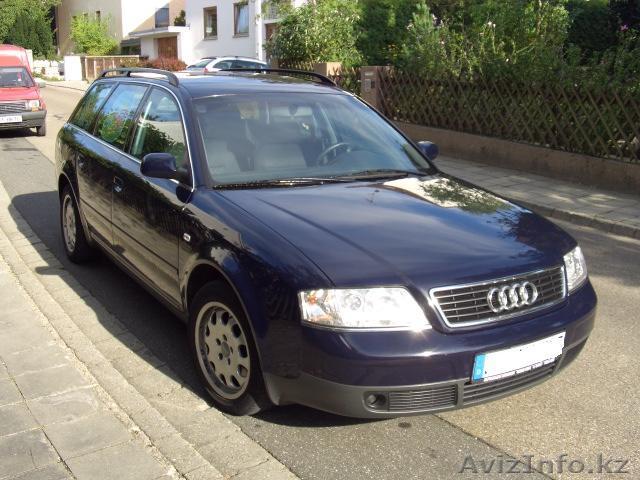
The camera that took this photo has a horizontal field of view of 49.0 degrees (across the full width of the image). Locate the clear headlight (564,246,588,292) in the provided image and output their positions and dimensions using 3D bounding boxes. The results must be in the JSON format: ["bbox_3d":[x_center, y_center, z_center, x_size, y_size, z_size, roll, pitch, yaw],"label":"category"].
[{"bbox_3d":[1.198,0.130,3.257,0.160,0.165,0.470,12,18,36],"label":"clear headlight"}]

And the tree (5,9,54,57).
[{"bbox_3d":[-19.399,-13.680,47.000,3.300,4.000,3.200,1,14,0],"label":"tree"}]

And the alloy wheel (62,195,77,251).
[{"bbox_3d":[-1.856,-0.130,5.449,0.180,0.450,0.450,-8,17,-32],"label":"alloy wheel"}]

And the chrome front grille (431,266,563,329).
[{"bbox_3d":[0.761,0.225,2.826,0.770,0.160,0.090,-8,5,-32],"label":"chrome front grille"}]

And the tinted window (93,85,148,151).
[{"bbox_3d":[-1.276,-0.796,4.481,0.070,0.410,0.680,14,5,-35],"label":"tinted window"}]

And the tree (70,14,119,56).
[{"bbox_3d":[-12.645,-10.788,39.438,2.700,3.600,2.700,-8,17,-32],"label":"tree"}]

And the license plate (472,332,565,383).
[{"bbox_3d":[0.809,0.461,2.817,0.520,0.115,0.025,-8,16,-32],"label":"license plate"}]

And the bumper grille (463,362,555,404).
[{"bbox_3d":[0.780,0.576,2.870,0.560,0.095,0.070,-8,17,-32],"label":"bumper grille"}]

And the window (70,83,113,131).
[{"bbox_3d":[-1.705,-1.000,5.210,0.050,0.370,0.780,24,-1,-36],"label":"window"}]

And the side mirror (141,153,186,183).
[{"bbox_3d":[-0.796,-0.363,3.526,0.230,0.150,0.130,-8,17,-32],"label":"side mirror"}]

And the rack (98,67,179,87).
[{"bbox_3d":[-1.288,-1.127,4.810,0.060,0.100,1.740,-8,17,-32],"label":"rack"}]

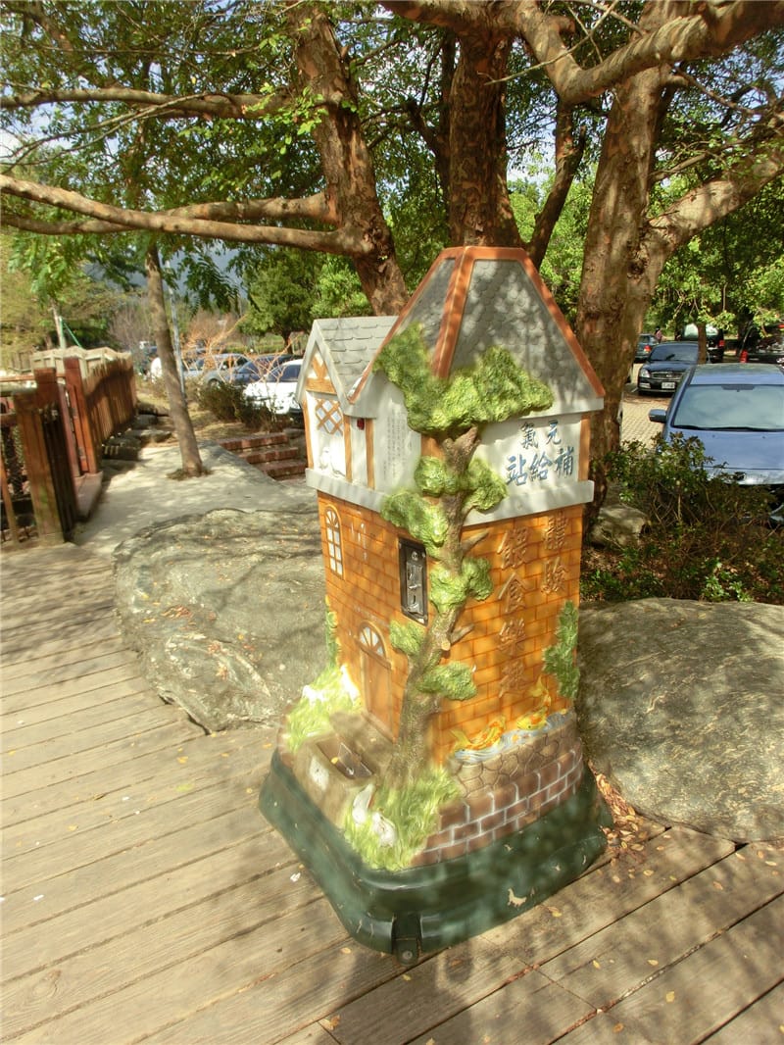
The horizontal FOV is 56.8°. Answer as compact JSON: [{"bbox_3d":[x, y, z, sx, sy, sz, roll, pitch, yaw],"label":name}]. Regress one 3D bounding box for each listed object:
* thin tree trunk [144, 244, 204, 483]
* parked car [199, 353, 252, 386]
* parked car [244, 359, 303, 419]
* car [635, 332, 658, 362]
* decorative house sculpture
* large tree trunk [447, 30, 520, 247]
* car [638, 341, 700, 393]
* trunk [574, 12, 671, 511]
[{"bbox_3d":[-2.071,-1.497,6.846,0.200,2.171,0.200,-5,16,1],"label":"thin tree trunk"},{"bbox_3d":[-6.640,-5.610,27.700,1.730,1.460,4.500,3,17,19],"label":"parked car"},{"bbox_3d":[-2.340,-3.840,20.400,1.720,1.460,4.400,3,17,18],"label":"parked car"},{"bbox_3d":[14.892,-10.354,43.000,1.720,1.470,4.300,6,18,27],"label":"car"},{"bbox_3d":[0.070,0.099,1.994,0.863,1.581,0.971,-13,19,-30],"label":"decorative house sculpture"},{"bbox_3d":[0.548,-1.357,4.404,0.380,2.865,0.380,-2,16,0],"label":"large tree trunk"},{"bbox_3d":[8.694,-4.865,22.200,1.760,1.470,4.700,4,18,23],"label":"car"},{"bbox_3d":[1.448,-1.462,4.595,0.410,3.084,0.400,1,16,-1],"label":"trunk"}]

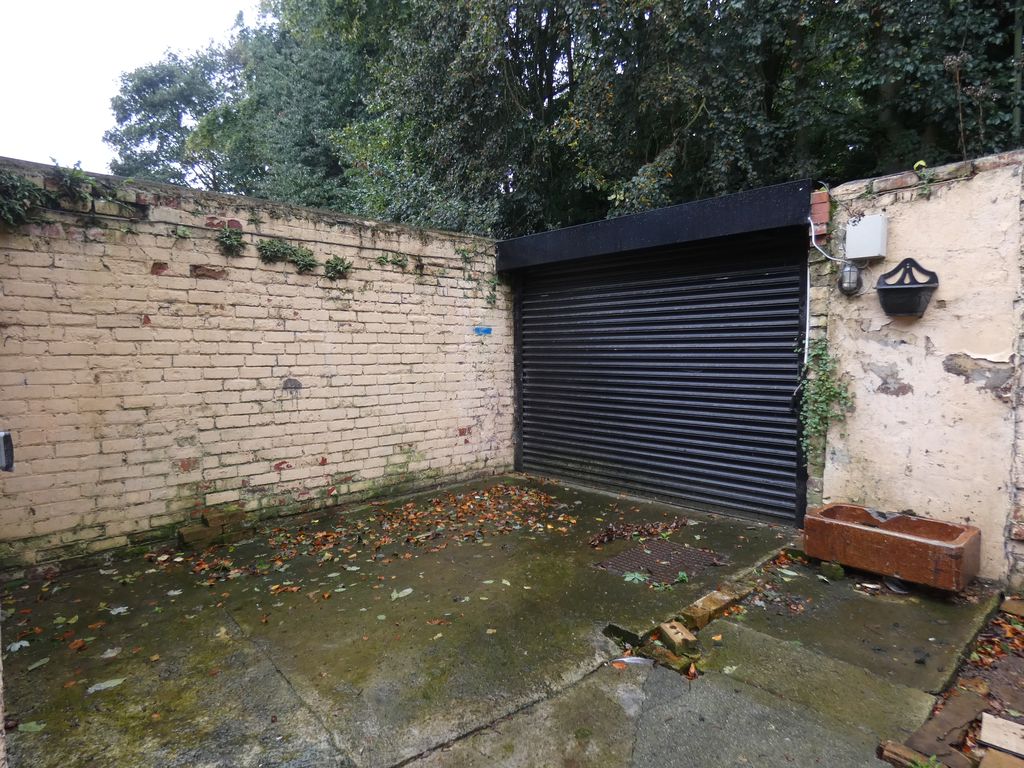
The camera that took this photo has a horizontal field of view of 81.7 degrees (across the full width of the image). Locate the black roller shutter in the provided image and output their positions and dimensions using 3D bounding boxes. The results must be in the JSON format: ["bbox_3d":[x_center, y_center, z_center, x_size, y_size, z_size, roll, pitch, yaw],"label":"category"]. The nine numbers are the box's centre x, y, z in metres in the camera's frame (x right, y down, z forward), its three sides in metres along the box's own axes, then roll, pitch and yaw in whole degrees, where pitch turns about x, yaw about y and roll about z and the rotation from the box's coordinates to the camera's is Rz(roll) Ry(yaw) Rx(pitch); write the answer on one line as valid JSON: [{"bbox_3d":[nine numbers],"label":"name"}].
[{"bbox_3d":[1.032,-0.080,5.048,0.100,2.040,2.840,-3,4,-43],"label":"black roller shutter"}]

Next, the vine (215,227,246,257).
[{"bbox_3d":[-1.932,-0.985,4.070,0.180,0.200,0.100,-3,4,-43],"label":"vine"}]

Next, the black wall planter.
[{"bbox_3d":[2.203,-0.542,3.330,0.160,0.340,0.300,-3,4,-43],"label":"black wall planter"}]

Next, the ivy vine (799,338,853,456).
[{"bbox_3d":[1.969,0.088,3.740,0.140,0.740,0.280,-3,4,-43],"label":"ivy vine"}]

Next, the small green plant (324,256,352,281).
[{"bbox_3d":[-1.353,-0.907,4.621,0.190,0.190,0.100,-3,4,-43],"label":"small green plant"}]

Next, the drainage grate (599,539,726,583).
[{"bbox_3d":[0.857,1.038,3.474,0.635,0.030,0.465,-3,4,-43],"label":"drainage grate"}]

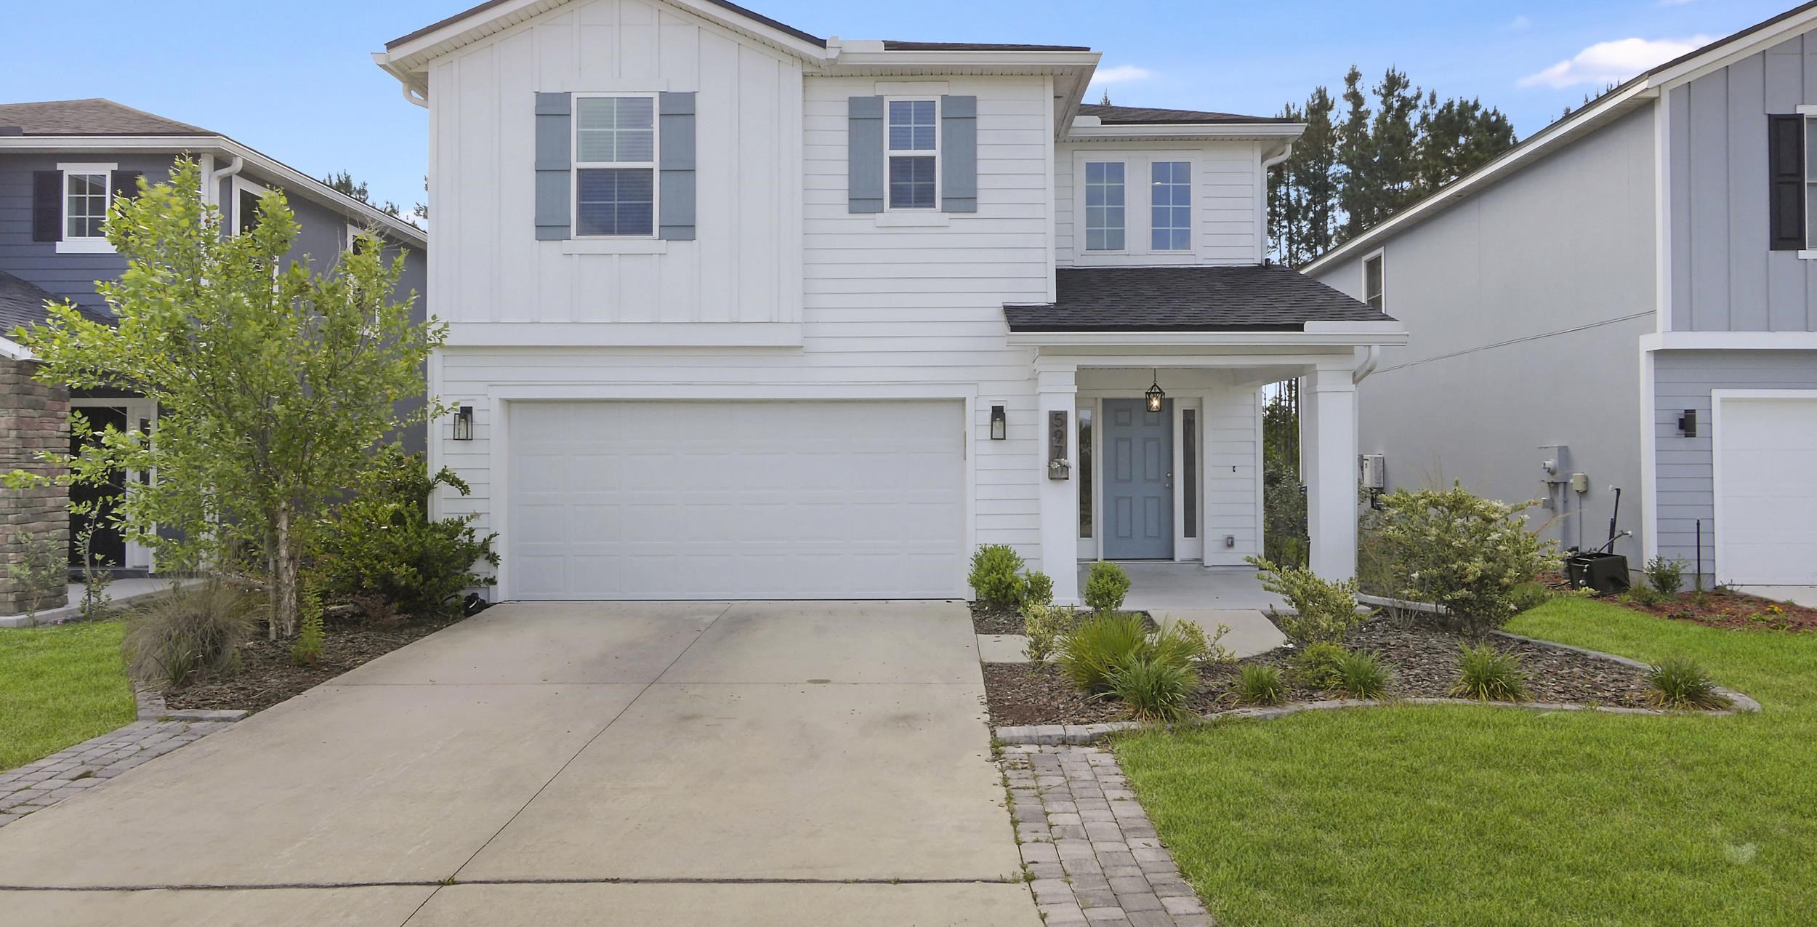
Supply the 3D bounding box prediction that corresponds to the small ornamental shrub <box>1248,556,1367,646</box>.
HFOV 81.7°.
[{"bbox_3d":[3.445,1.152,9.050,1.028,0.702,0.880,0,0,0],"label":"small ornamental shrub"}]

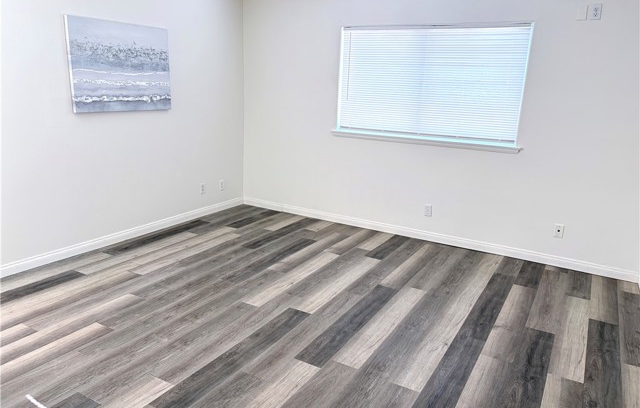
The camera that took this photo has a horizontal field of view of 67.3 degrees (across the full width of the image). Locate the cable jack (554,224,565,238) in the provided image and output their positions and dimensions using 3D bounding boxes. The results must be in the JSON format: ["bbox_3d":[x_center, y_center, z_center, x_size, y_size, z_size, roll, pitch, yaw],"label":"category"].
[{"bbox_3d":[2.107,0.244,4.236,0.071,0.115,0.012,10,17,29],"label":"cable jack"}]

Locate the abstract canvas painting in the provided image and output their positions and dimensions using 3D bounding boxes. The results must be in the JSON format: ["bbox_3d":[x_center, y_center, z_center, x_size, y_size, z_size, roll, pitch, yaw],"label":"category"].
[{"bbox_3d":[-1.726,-1.198,4.247,0.037,0.757,1.012,10,17,29],"label":"abstract canvas painting"}]

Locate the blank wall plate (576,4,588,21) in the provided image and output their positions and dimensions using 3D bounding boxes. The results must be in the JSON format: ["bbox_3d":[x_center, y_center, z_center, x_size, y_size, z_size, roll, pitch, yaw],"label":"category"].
[{"bbox_3d":[2.090,-1.524,3.831,0.072,0.115,0.012,10,17,29],"label":"blank wall plate"}]

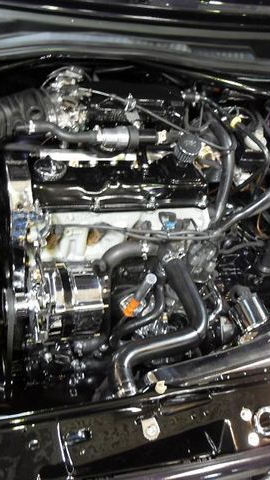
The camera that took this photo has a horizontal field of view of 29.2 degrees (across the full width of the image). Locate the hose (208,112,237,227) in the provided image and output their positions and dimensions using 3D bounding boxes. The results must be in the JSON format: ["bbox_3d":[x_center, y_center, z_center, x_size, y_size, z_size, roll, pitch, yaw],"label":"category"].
[{"bbox_3d":[0.191,-0.158,1.122,0.069,0.141,0.210,-2,55,-18],"label":"hose"}]

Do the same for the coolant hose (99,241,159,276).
[{"bbox_3d":[-0.017,0.034,1.066,0.121,0.067,0.047,-2,55,-18],"label":"coolant hose"}]

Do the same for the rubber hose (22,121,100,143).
[{"bbox_3d":[-0.141,-0.213,1.013,0.137,0.024,0.043,-2,55,-18],"label":"rubber hose"}]

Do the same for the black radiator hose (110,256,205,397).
[{"bbox_3d":[0.047,0.161,1.039,0.220,0.084,0.261,-2,55,-18],"label":"black radiator hose"}]

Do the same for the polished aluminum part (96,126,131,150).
[{"bbox_3d":[-0.045,-0.214,1.080,0.070,0.045,0.045,-4,57,-22],"label":"polished aluminum part"}]

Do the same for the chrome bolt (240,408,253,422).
[{"bbox_3d":[0.166,0.261,0.772,0.018,0.010,0.018,8,53,-11],"label":"chrome bolt"}]

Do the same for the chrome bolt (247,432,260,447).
[{"bbox_3d":[0.179,0.303,0.786,0.017,0.009,0.017,-4,57,-22],"label":"chrome bolt"}]

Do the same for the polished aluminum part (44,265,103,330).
[{"bbox_3d":[-0.123,0.117,1.020,0.115,0.135,0.135,-4,57,-22],"label":"polished aluminum part"}]

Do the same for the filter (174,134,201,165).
[{"bbox_3d":[0.114,-0.197,1.125,0.053,0.038,0.053,-4,68,-22],"label":"filter"}]

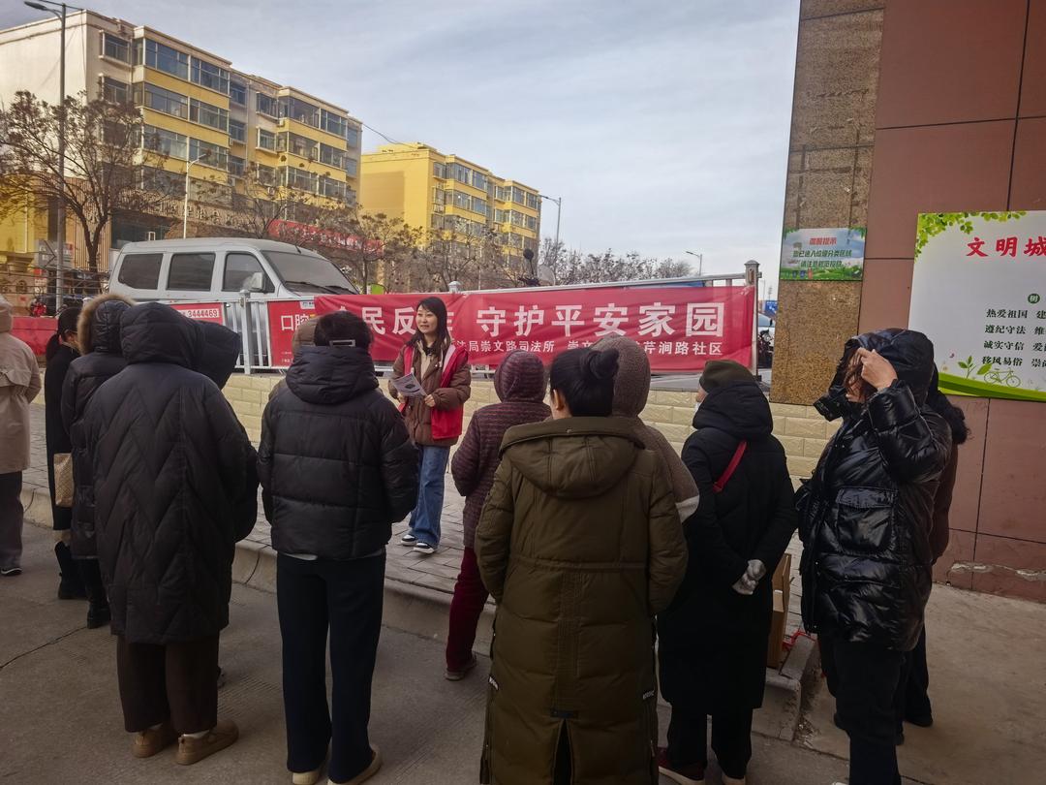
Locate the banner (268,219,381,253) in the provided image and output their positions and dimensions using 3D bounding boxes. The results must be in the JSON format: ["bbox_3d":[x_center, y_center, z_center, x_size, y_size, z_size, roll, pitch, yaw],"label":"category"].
[{"bbox_3d":[-17.341,-13.878,65.342,0.200,1.150,13.354,5,4,31],"label":"banner"}]

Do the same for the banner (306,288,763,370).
[{"bbox_3d":[-0.232,-0.628,7.197,4.906,0.720,0.040,3,3,28],"label":"banner"}]

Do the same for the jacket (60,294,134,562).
[{"bbox_3d":[-2.086,0.153,3.655,0.540,1.299,0.400,2,4,-20],"label":"jacket"}]

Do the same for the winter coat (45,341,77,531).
[{"bbox_3d":[-2.510,0.233,4.021,0.360,1.027,0.480,2,4,-24],"label":"winter coat"}]

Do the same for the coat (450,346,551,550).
[{"bbox_3d":[-0.055,0.256,3.361,0.540,0.890,0.360,3,4,3],"label":"coat"}]

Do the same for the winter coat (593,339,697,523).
[{"bbox_3d":[0.378,0.219,2.726,0.560,0.859,0.380,3,4,-12],"label":"winter coat"}]

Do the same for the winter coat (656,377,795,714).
[{"bbox_3d":[0.769,0.541,2.643,0.500,1.168,0.370,2,4,-23],"label":"winter coat"}]

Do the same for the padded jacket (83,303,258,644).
[{"bbox_3d":[-1.261,0.272,2.578,0.570,1.174,0.420,4,4,12],"label":"padded jacket"}]

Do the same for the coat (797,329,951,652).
[{"bbox_3d":[1.254,0.333,2.582,0.470,1.116,0.520,3,4,0],"label":"coat"}]

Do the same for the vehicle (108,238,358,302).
[{"bbox_3d":[-4.247,-1.280,11.060,4.150,1.880,1.620,5,4,28],"label":"vehicle"}]

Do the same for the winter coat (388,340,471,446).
[{"bbox_3d":[-0.611,-0.003,4.743,0.520,0.682,0.370,4,4,17],"label":"winter coat"}]

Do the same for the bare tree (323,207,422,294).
[{"bbox_3d":[-6.636,-4.774,31.787,4.100,6.370,4.100,3,4,0],"label":"bare tree"}]

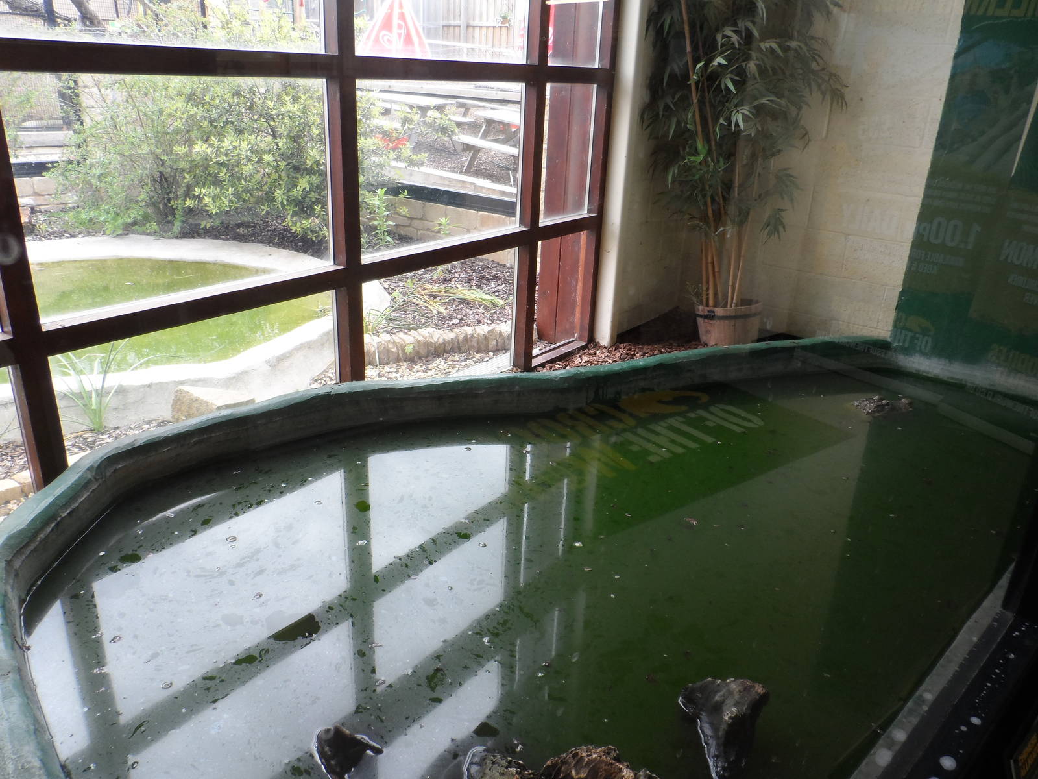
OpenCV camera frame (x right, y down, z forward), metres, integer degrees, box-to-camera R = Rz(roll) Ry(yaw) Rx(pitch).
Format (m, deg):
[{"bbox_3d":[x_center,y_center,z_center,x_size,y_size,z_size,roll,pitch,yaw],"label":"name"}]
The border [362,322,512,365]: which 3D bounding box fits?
[{"bbox_3d":[-0.379,-0.270,3.932,1.024,0.125,0.140,-8,25,-23],"label":"border"}]

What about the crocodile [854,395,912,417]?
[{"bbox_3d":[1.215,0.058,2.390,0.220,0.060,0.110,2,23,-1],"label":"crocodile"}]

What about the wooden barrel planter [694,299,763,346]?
[{"bbox_3d":[1.144,-0.344,3.920,0.370,0.240,0.370,2,17,16],"label":"wooden barrel planter"}]

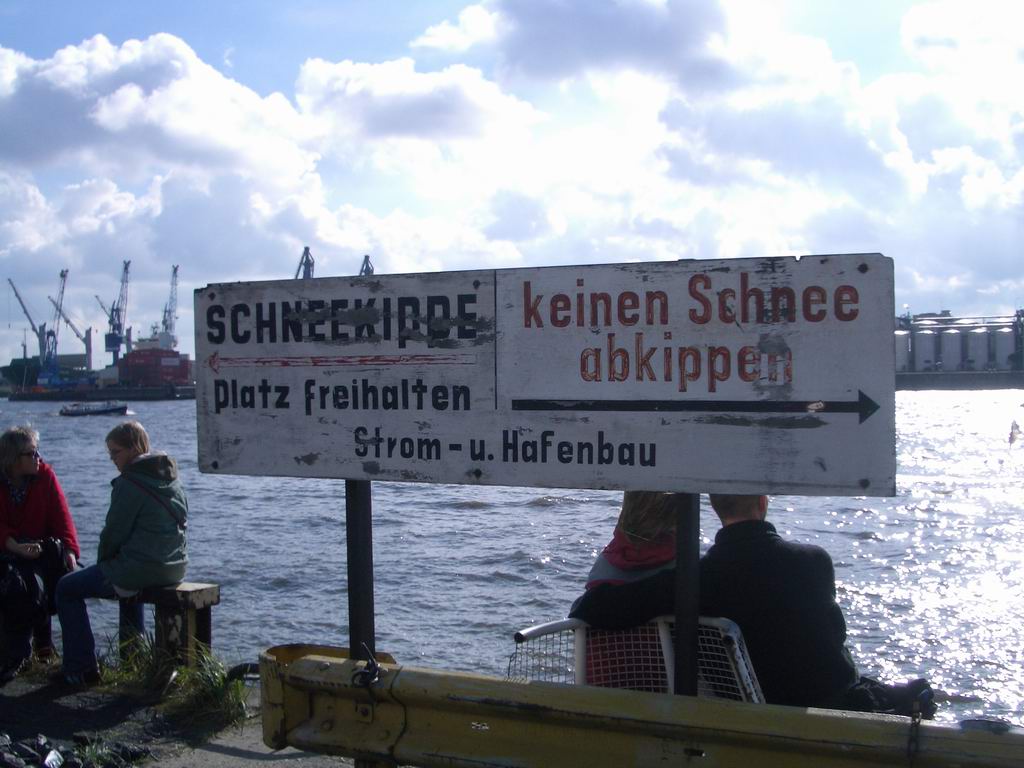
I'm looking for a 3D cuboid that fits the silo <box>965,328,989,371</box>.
[{"bbox_3d":[179.819,-13.225,469.000,8.000,16.500,8.000,-1,0,23],"label":"silo"}]

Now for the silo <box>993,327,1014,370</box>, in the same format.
[{"bbox_3d":[187.178,-13.389,460.000,7.900,16.100,7.900,-1,0,0],"label":"silo"}]

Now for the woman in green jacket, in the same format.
[{"bbox_3d":[-1.945,0.820,6.080,0.720,1.270,0.600,-1,0,18],"label":"woman in green jacket"}]

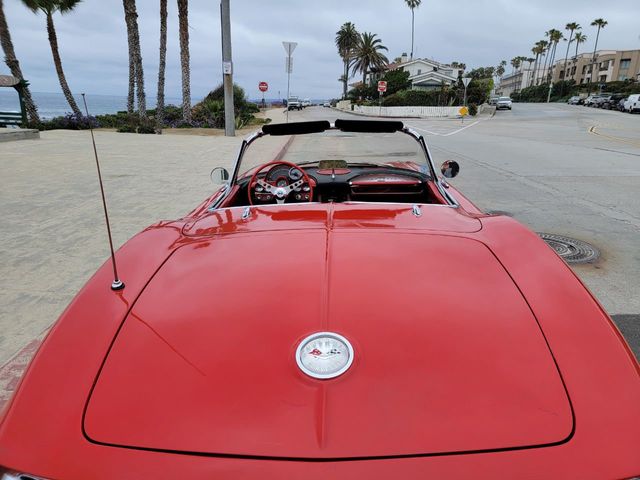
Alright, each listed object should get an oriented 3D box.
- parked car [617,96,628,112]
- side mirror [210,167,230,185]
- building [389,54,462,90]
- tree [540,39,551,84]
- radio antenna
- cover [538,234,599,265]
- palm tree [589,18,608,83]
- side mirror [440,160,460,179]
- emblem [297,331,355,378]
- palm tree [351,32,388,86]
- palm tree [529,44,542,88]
[{"bbox_3d":[34.764,-15.157,50.000,1.800,1.500,4.500,9,19,22],"label":"parked car"},{"bbox_3d":[-0.597,-0.387,2.660,0.110,0.115,0.075,-1,17,-8],"label":"side mirror"},{"bbox_3d":[13.553,-20.490,57.000,8.600,6.000,9.500,3,17,4],"label":"building"},{"bbox_3d":[52.979,-40.974,106.031,2.500,13.170,2.500,0,17,0],"label":"tree"},{"bbox_3d":[-0.663,-0.127,1.350,0.045,0.603,0.045,-1,17,0],"label":"radio antenna"},{"bbox_3d":[2.493,0.093,4.600,0.870,0.030,0.870,0,17,0],"label":"cover"},{"bbox_3d":[46.358,-30.436,75.130,3.000,12.678,3.000,2,17,0],"label":"palm tree"},{"bbox_3d":[0.781,-0.423,2.660,0.110,0.115,0.075,5,17,10],"label":"side mirror"},{"bbox_3d":[0.011,0.242,0.930,0.121,0.022,0.121,2,40,0],"label":"emblem"},{"bbox_3d":[7.484,-27.041,68.620,5.800,9.230,5.800,0,17,0],"label":"palm tree"},{"bbox_3d":[50.103,-39.456,103.375,3.100,11.018,3.100,2,17,0],"label":"palm tree"}]

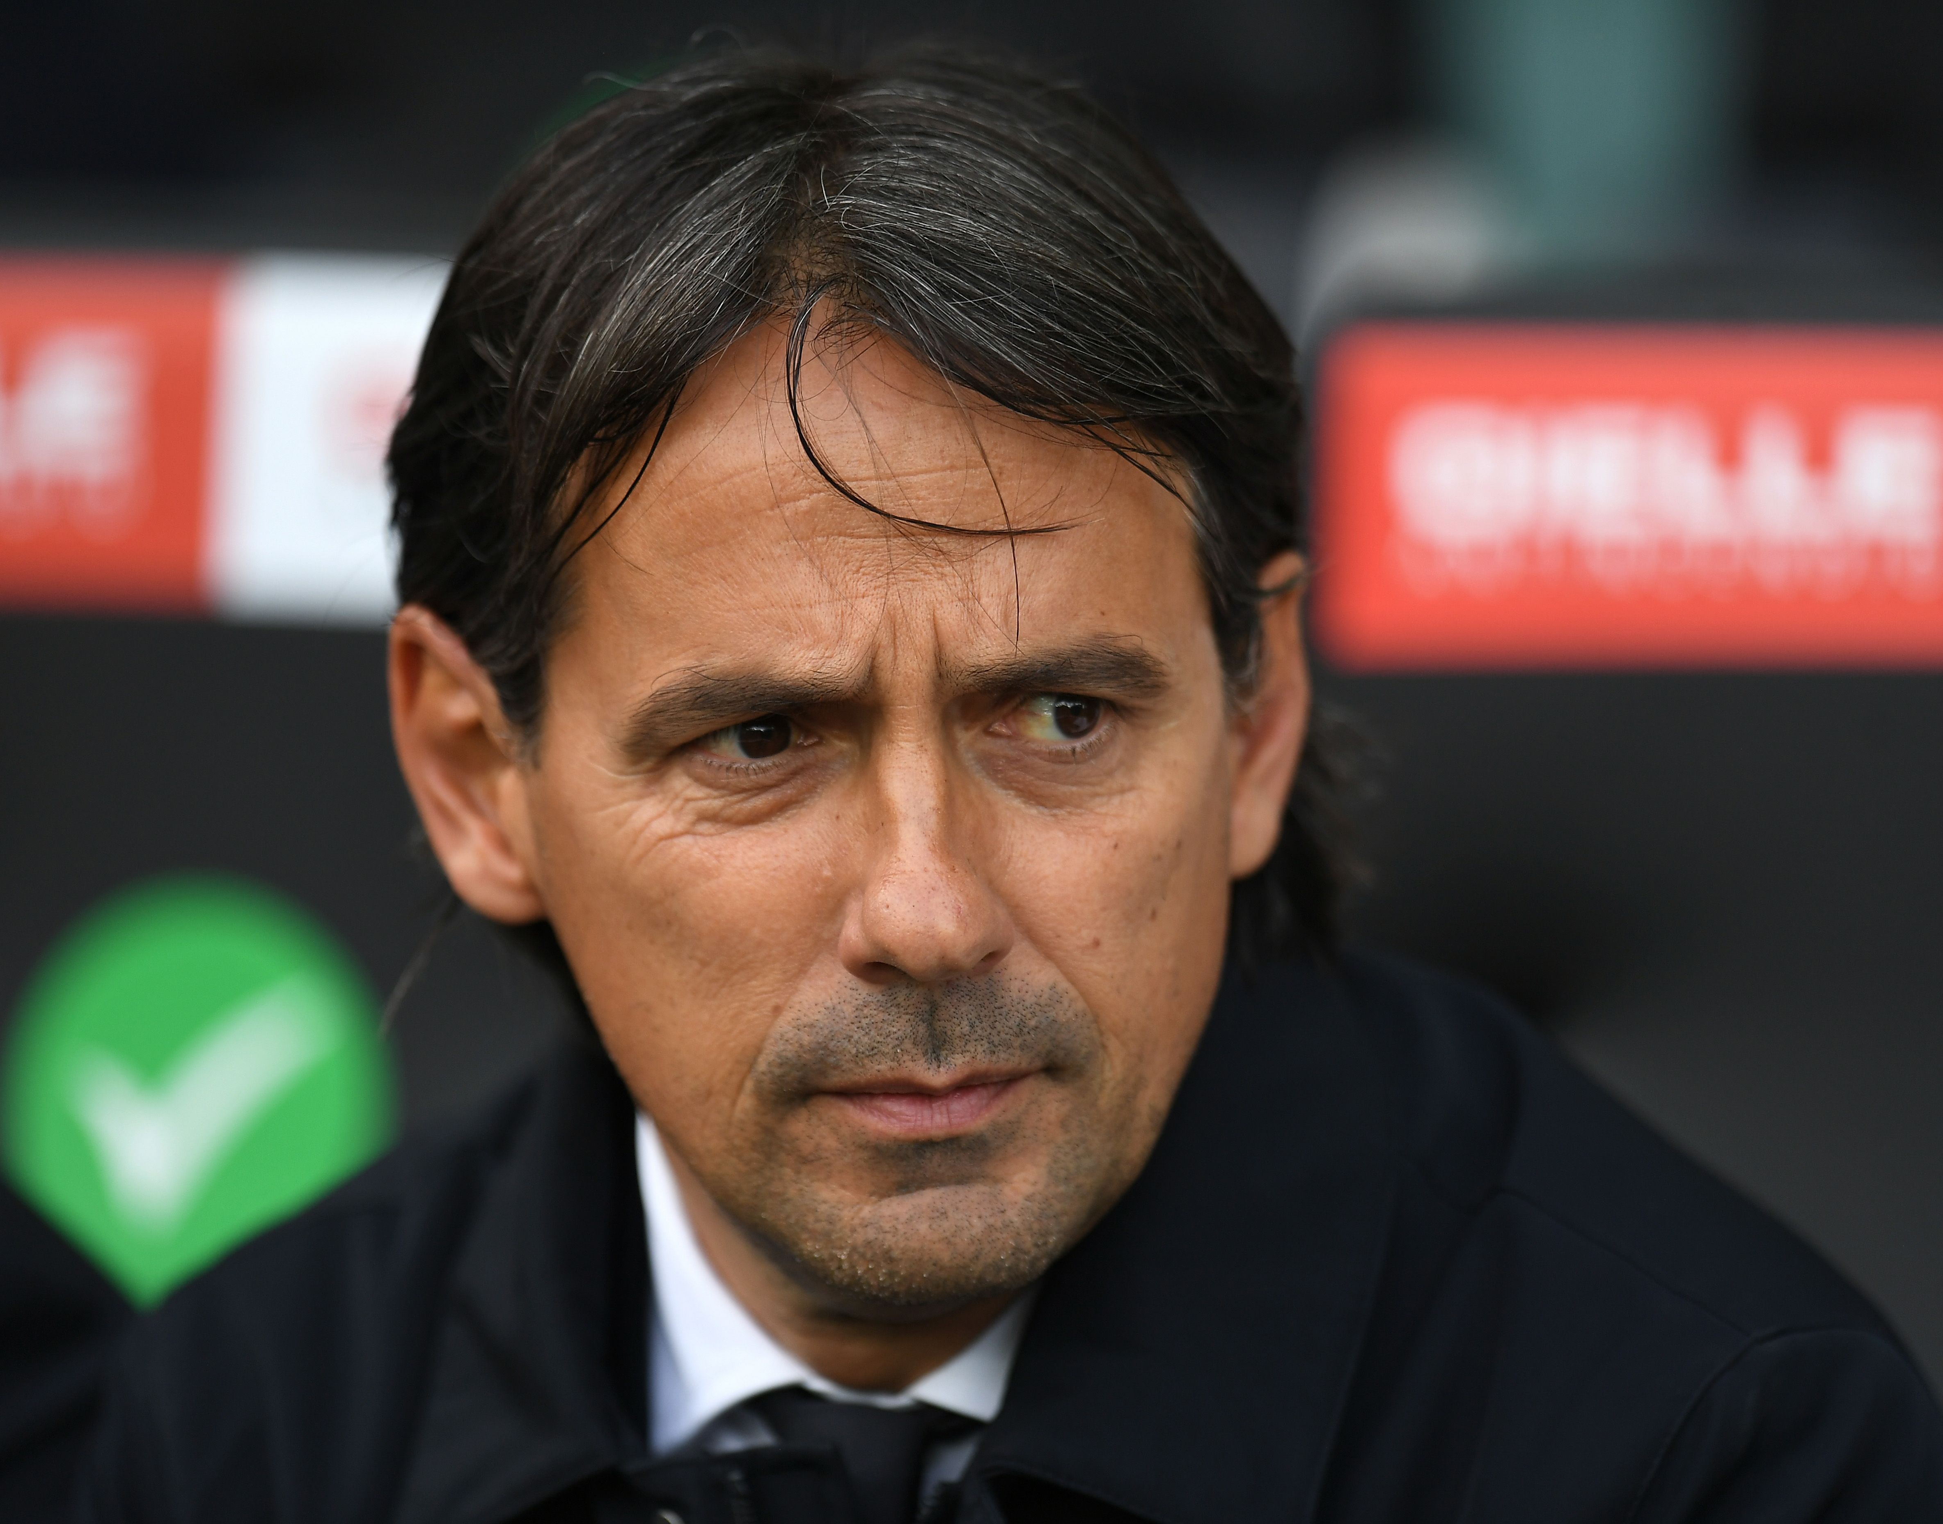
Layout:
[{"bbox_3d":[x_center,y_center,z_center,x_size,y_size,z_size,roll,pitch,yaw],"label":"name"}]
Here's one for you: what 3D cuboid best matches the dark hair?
[{"bbox_3d":[-0.024,-0.050,5.150,0.188,0.200,0.215,-4,7,-8],"label":"dark hair"}]

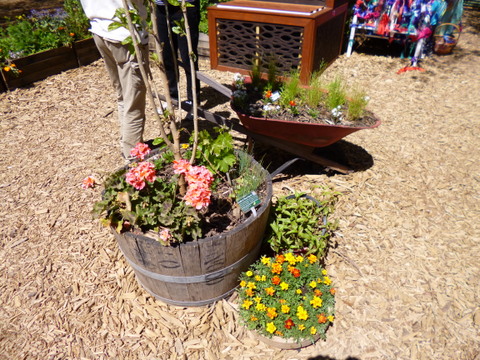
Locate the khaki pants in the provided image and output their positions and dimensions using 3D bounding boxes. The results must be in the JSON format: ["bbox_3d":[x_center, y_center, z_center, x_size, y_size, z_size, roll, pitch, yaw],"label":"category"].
[{"bbox_3d":[-0.789,-0.607,2.273,0.330,0.920,0.360,-21,39,-29],"label":"khaki pants"}]

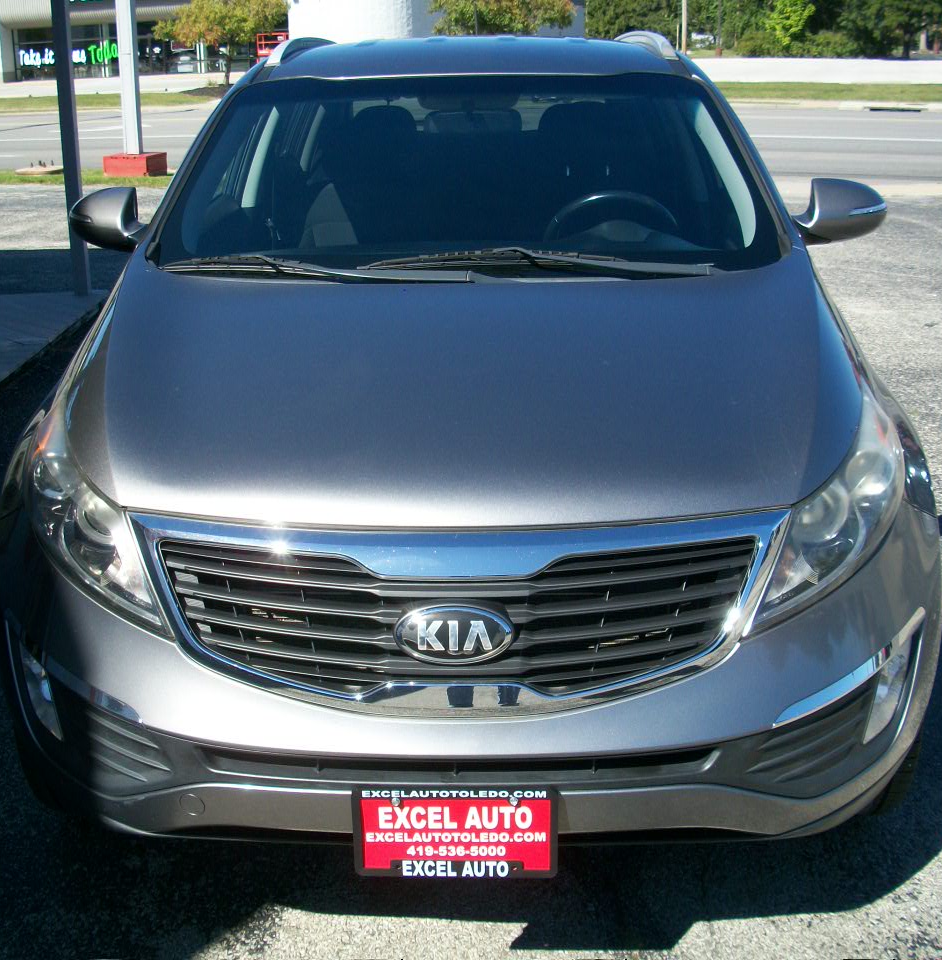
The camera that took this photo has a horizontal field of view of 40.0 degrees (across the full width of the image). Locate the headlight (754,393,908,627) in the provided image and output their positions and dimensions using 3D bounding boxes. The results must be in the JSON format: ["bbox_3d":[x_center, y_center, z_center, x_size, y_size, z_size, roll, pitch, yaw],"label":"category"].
[{"bbox_3d":[0.612,0.050,2.225,0.310,0.270,0.460,0,19,1],"label":"headlight"}]

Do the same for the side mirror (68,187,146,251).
[{"bbox_3d":[-0.914,-0.652,3.252,0.230,0.165,0.160,0,19,1],"label":"side mirror"}]

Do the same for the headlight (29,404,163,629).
[{"bbox_3d":[-0.647,0.058,2.254,0.310,0.270,0.460,0,19,1],"label":"headlight"}]

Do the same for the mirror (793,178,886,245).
[{"bbox_3d":[0.915,-0.664,3.210,0.230,0.165,0.160,0,19,1],"label":"mirror"}]

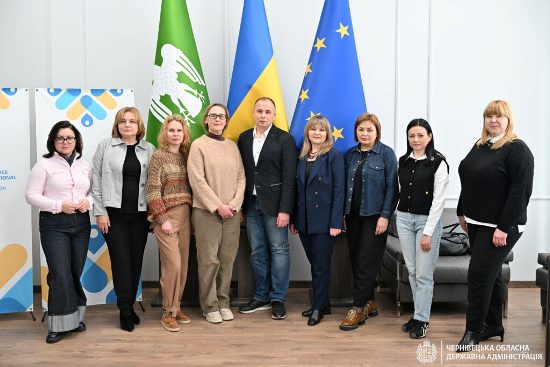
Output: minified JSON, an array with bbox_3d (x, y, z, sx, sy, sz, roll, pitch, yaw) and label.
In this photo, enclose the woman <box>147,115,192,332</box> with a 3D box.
[{"bbox_3d":[-0.826,0.294,4.427,0.410,1.652,0.340,-2,4,-25],"label":"woman"}]

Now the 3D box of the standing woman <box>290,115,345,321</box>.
[{"bbox_3d":[0.338,0.286,4.543,0.450,1.655,0.310,1,4,20],"label":"standing woman"}]

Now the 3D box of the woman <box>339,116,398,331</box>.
[{"bbox_3d":[0.754,0.285,4.465,0.440,1.666,0.360,2,4,28],"label":"woman"}]

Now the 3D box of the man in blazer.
[{"bbox_3d":[-0.066,0.200,4.675,0.500,1.810,0.330,1,4,18],"label":"man in blazer"}]

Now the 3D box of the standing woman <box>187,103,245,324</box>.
[{"bbox_3d":[-0.480,0.237,4.554,0.440,1.751,0.310,-1,4,-12],"label":"standing woman"}]

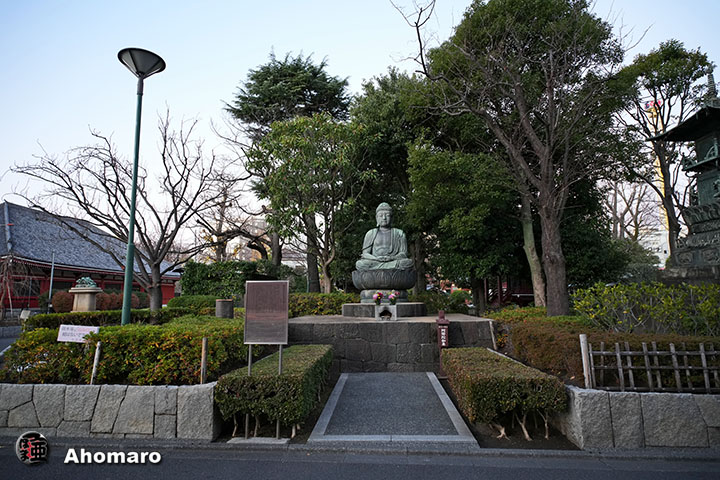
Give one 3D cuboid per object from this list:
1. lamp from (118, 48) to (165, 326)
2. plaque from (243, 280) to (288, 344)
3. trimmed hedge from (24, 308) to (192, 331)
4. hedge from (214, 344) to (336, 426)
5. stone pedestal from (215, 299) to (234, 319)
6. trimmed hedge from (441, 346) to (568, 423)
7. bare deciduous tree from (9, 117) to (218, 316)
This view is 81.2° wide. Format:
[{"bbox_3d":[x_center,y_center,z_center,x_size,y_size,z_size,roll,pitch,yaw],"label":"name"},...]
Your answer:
[{"bbox_3d":[-4.170,-0.972,7.783,0.820,5.050,0.820,0,-7,0],"label":"lamp"},{"bbox_3d":[-0.990,0.770,4.499,0.455,0.660,0.040,0,-7,0],"label":"plaque"},{"bbox_3d":[-5.150,1.671,8.760,3.200,0.400,0.600,2,-7,-13],"label":"trimmed hedge"},{"bbox_3d":[-0.940,1.812,5.567,0.920,0.500,2.650,0,-7,3],"label":"hedge"},{"bbox_3d":[-3.020,1.538,9.381,0.390,0.420,0.390,0,-7,0],"label":"stone pedestal"},{"bbox_3d":[1.660,1.785,5.470,0.900,0.460,2.600,0,-7,3],"label":"trimmed hedge"},{"bbox_3d":[-5.350,-0.471,9.434,4.300,4.550,3.900,0,-7,0],"label":"bare deciduous tree"}]

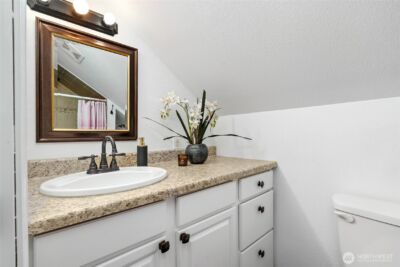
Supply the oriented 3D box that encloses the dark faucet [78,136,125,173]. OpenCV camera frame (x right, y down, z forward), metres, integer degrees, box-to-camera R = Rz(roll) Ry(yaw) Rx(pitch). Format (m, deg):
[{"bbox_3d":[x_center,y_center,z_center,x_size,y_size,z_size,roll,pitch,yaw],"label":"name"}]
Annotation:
[{"bbox_3d":[-0.479,0.108,0.908,0.239,0.184,0.161,0,0,-42],"label":"dark faucet"}]

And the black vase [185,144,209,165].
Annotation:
[{"bbox_3d":[-0.021,0.144,1.264,0.162,0.132,0.162,0,0,0],"label":"black vase"}]

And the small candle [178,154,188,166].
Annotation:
[{"bbox_3d":[-0.108,0.176,1.168,0.068,0.070,0.068,0,0,0],"label":"small candle"}]

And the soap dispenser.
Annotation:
[{"bbox_3d":[-0.373,0.119,1.159,0.067,0.182,0.069,0,0,17],"label":"soap dispenser"}]

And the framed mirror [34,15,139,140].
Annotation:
[{"bbox_3d":[-0.614,-0.260,1.041,0.506,0.611,0.029,0,0,-42],"label":"framed mirror"}]

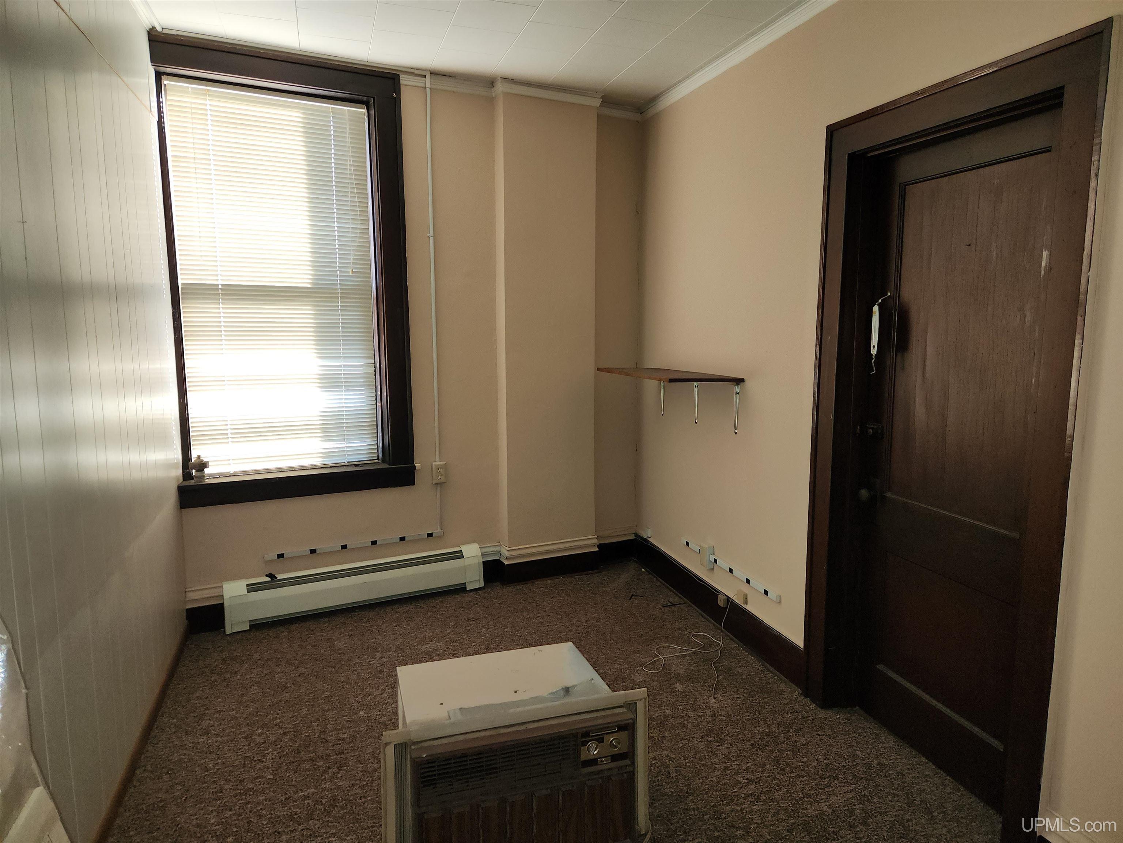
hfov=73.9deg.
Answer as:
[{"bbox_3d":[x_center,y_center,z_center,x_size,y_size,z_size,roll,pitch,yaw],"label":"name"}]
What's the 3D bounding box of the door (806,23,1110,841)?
[{"bbox_3d":[1.200,0.078,2.399,0.150,2.197,1.049,-3,8,-17],"label":"door"}]

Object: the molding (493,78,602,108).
[{"bbox_3d":[-0.062,-1.754,4.031,0.650,0.072,0.130,-4,9,-28],"label":"molding"}]

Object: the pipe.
[{"bbox_3d":[-0.671,-0.571,3.903,0.022,2.371,0.022,-4,9,-27],"label":"pipe"}]

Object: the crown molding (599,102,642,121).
[{"bbox_3d":[0.331,-1.787,4.291,0.340,0.072,0.045,-4,9,-28],"label":"crown molding"}]

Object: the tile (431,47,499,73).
[{"bbox_3d":[-0.455,-1.705,3.543,0.300,0.018,0.305,-3,8,-17],"label":"tile"}]

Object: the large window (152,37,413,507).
[{"bbox_3d":[-1.298,-0.654,3.616,1.110,2.057,0.200,-4,9,-27],"label":"large window"}]

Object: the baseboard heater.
[{"bbox_3d":[-1.034,0.850,3.895,1.330,0.228,0.085,-4,9,-28],"label":"baseboard heater"}]

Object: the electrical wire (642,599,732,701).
[{"bbox_3d":[0.629,0.993,3.360,0.550,0.190,0.630,-3,8,-17],"label":"electrical wire"}]

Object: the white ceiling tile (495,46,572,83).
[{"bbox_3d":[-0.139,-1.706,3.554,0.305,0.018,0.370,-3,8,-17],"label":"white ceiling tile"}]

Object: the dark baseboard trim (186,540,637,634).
[{"bbox_3d":[-0.647,0.883,4.082,2.522,0.140,0.100,-4,9,-27],"label":"dark baseboard trim"}]

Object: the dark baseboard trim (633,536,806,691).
[{"bbox_3d":[0.729,0.897,3.850,0.025,0.170,1.729,-3,8,-17],"label":"dark baseboard trim"}]

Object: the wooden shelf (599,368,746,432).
[{"bbox_3d":[0.499,-0.132,3.960,0.335,0.280,1.220,-3,8,-17],"label":"wooden shelf"}]

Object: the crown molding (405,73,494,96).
[{"bbox_3d":[-0.567,-1.722,3.811,0.500,0.075,0.045,-4,9,-28],"label":"crown molding"}]

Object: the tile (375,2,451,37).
[{"bbox_3d":[-0.618,-1.669,3.106,0.305,0.016,0.305,-3,8,-17],"label":"tile"}]

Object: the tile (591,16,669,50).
[{"bbox_3d":[0.304,-1.689,3.244,0.305,0.016,0.305,-3,8,-17],"label":"tile"}]

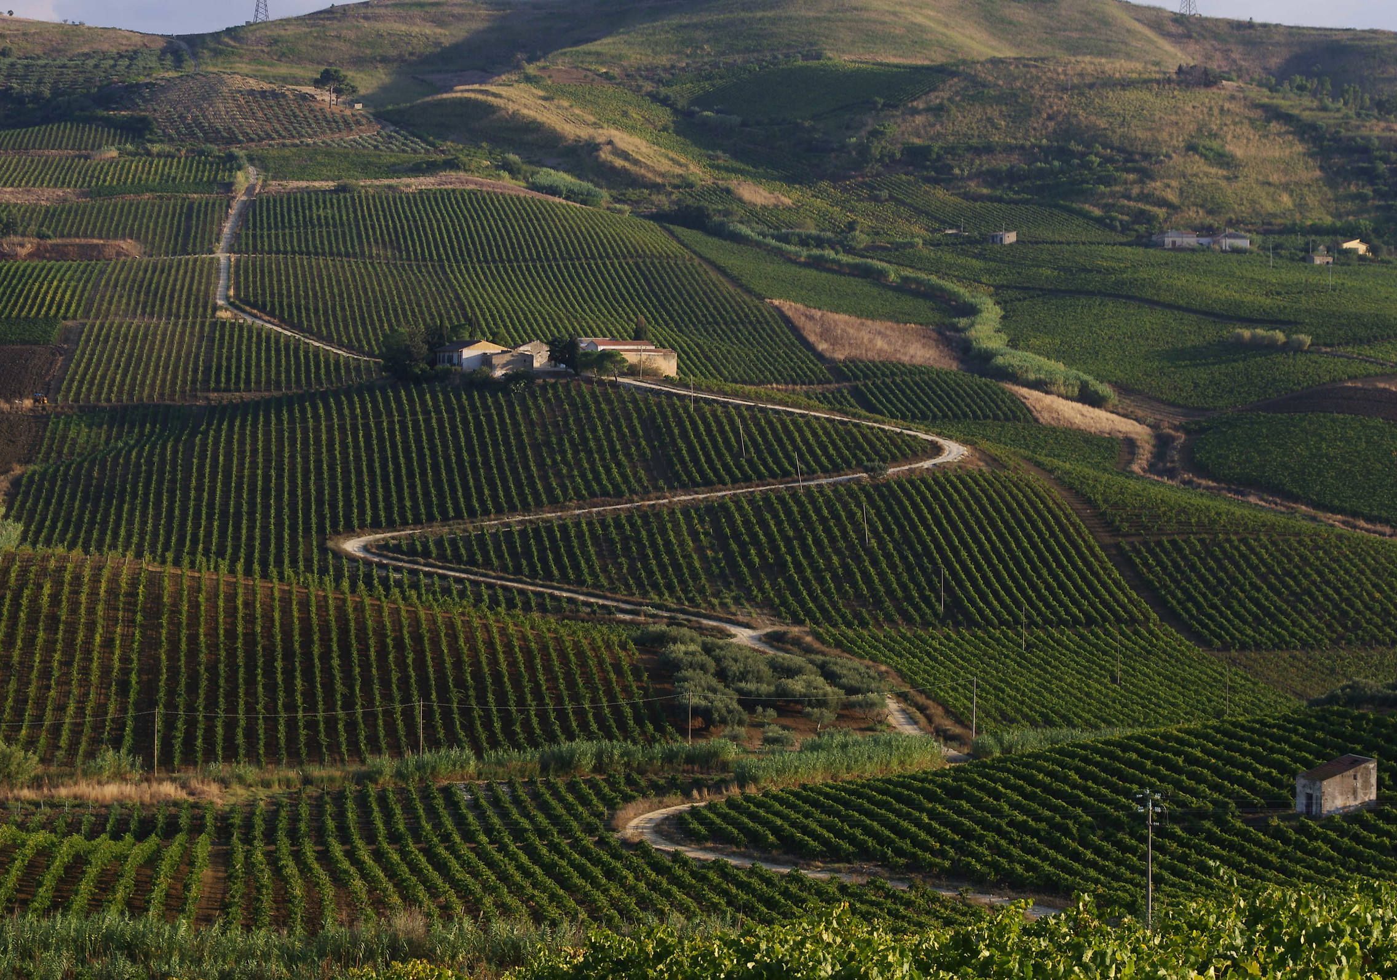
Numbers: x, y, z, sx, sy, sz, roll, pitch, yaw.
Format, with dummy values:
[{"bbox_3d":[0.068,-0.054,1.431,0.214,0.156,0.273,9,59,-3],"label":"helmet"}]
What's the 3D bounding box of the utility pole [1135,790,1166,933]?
[{"bbox_3d":[31.634,26.146,235.000,2.100,10.200,0.800,0,3,0],"label":"utility pole"}]

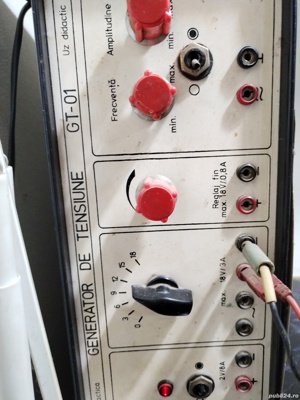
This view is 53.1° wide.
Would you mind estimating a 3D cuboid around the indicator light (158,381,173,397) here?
[{"bbox_3d":[0.011,0.128,0.202,0.010,0.010,0.007,-3,11,0],"label":"indicator light"}]

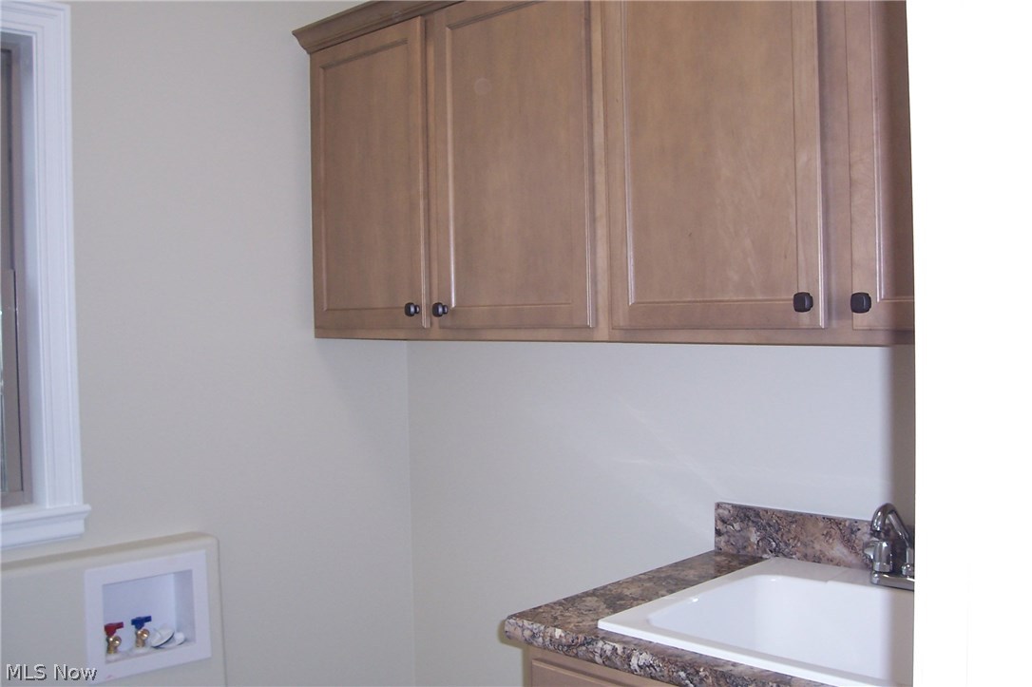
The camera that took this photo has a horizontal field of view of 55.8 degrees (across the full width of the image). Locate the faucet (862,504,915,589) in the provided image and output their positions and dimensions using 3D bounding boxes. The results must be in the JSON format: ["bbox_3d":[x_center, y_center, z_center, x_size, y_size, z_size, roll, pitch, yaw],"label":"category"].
[{"bbox_3d":[0.646,0.349,1.664,0.170,0.163,0.185,1,2,45],"label":"faucet"}]

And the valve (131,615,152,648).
[{"bbox_3d":[-0.822,0.638,2.149,0.044,0.068,0.046,1,2,45],"label":"valve"}]

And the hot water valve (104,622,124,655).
[{"bbox_3d":[-0.865,0.639,2.105,0.044,0.068,0.046,1,2,45],"label":"hot water valve"}]

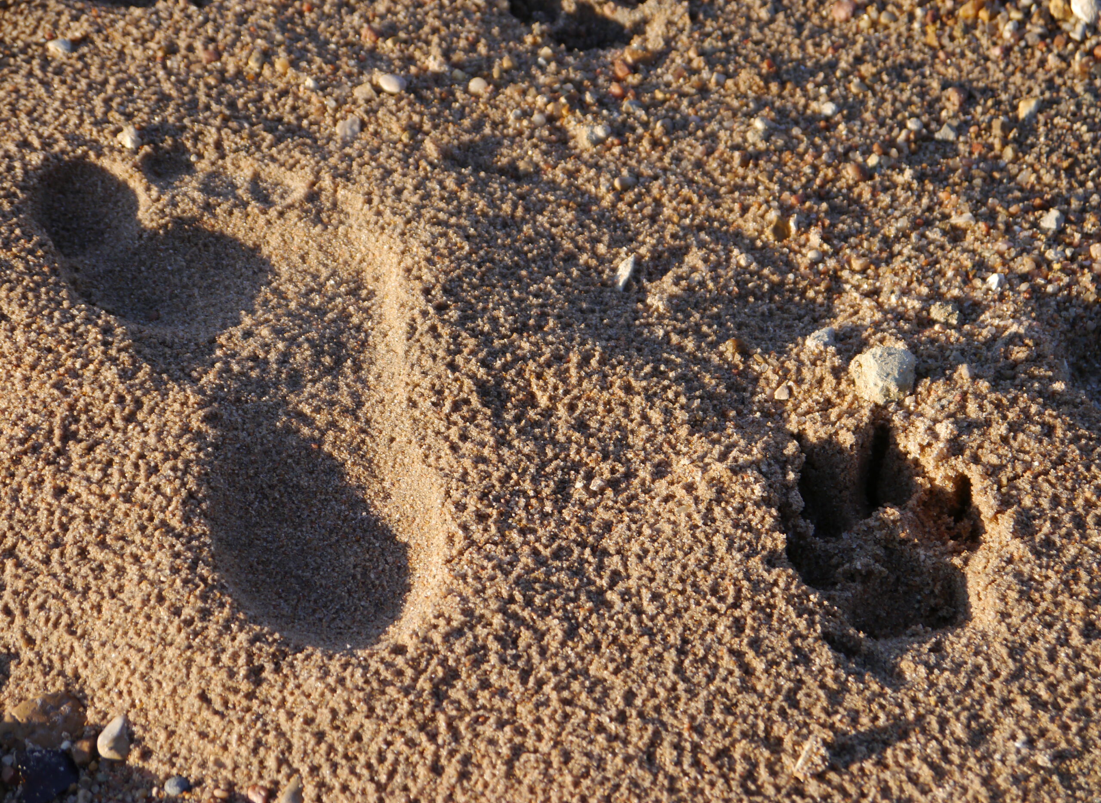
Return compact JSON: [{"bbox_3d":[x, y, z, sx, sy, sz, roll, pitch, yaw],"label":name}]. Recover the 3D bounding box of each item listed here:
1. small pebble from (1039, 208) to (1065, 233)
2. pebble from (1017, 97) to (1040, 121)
[{"bbox_3d":[0.177,-0.064,0.941,0.009,0.007,0.009,0,43,0],"label":"small pebble"},{"bbox_3d":[0.177,-0.108,0.989,0.008,0.008,0.010,7,43,7],"label":"pebble"}]

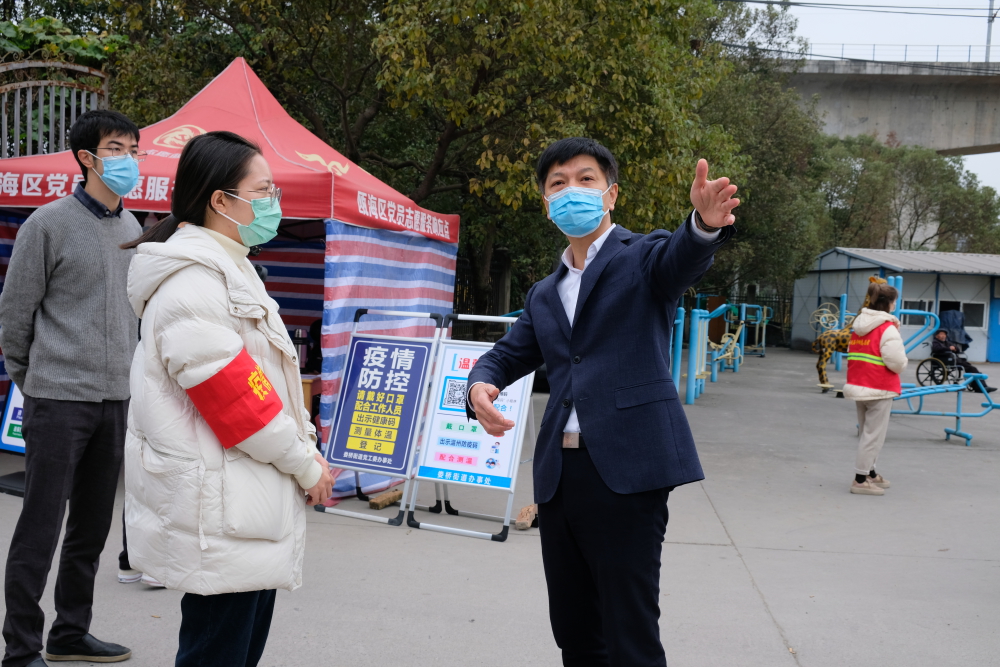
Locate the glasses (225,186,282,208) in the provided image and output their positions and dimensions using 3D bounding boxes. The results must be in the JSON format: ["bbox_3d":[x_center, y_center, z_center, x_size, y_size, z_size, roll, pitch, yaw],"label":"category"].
[{"bbox_3d":[-0.540,-0.290,2.110,0.140,0.048,0.140,3,2,-6],"label":"glasses"}]

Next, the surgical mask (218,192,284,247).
[{"bbox_3d":[-0.523,-0.239,2.110,0.125,0.120,0.145,3,2,-6],"label":"surgical mask"}]

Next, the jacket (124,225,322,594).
[{"bbox_3d":[-0.575,0.147,2.120,0.410,0.755,0.530,2,2,-2],"label":"jacket"}]

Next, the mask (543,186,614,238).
[{"bbox_3d":[0.186,-0.290,2.380,0.155,0.125,0.115,-4,0,14],"label":"mask"}]

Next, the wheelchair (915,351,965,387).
[{"bbox_3d":[8.700,0.650,19.450,0.640,0.900,1.030,1,2,-36],"label":"wheelchair"}]

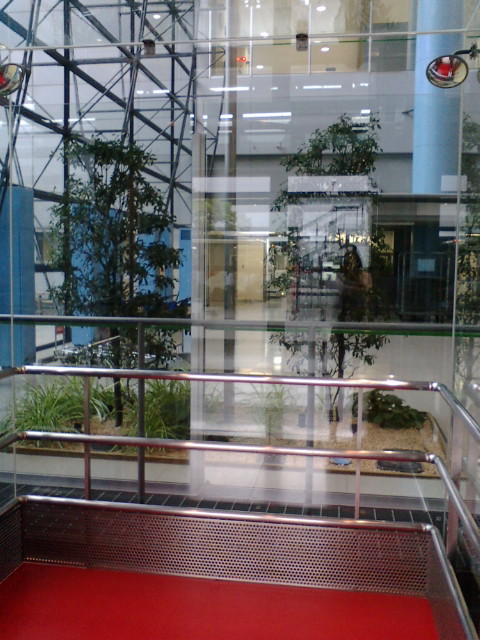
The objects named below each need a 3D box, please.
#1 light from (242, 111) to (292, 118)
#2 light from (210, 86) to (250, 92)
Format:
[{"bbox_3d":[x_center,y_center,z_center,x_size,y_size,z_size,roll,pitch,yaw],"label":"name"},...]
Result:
[{"bbox_3d":[0.634,-4.822,15.200,1.150,0.080,0.200,1,4,9],"label":"light"},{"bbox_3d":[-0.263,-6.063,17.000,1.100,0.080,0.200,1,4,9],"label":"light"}]

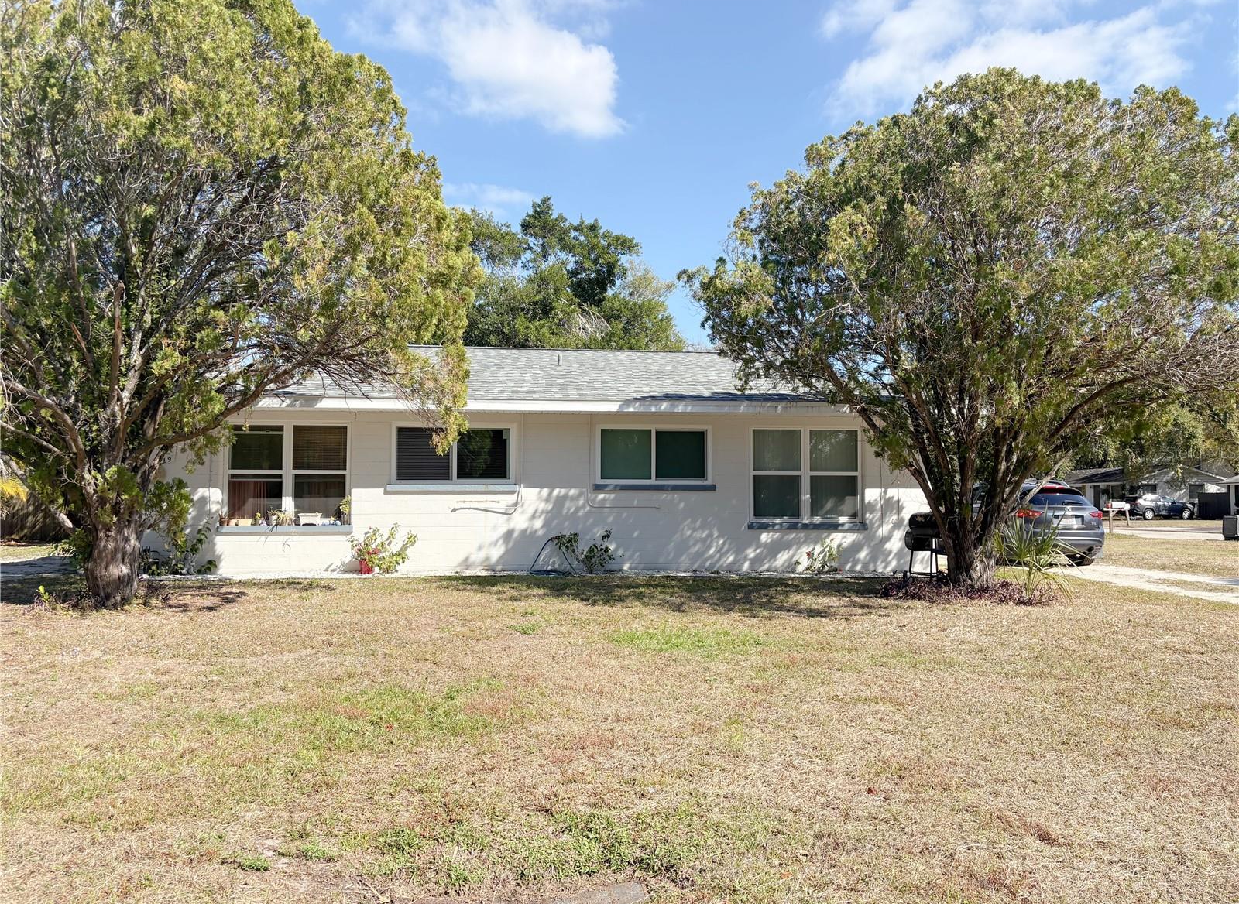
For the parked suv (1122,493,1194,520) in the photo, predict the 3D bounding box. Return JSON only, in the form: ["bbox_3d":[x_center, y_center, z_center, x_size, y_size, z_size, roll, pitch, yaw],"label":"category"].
[{"bbox_3d":[36.850,3.750,63.500,4.600,1.690,1.860,0,-2,-5],"label":"parked suv"}]

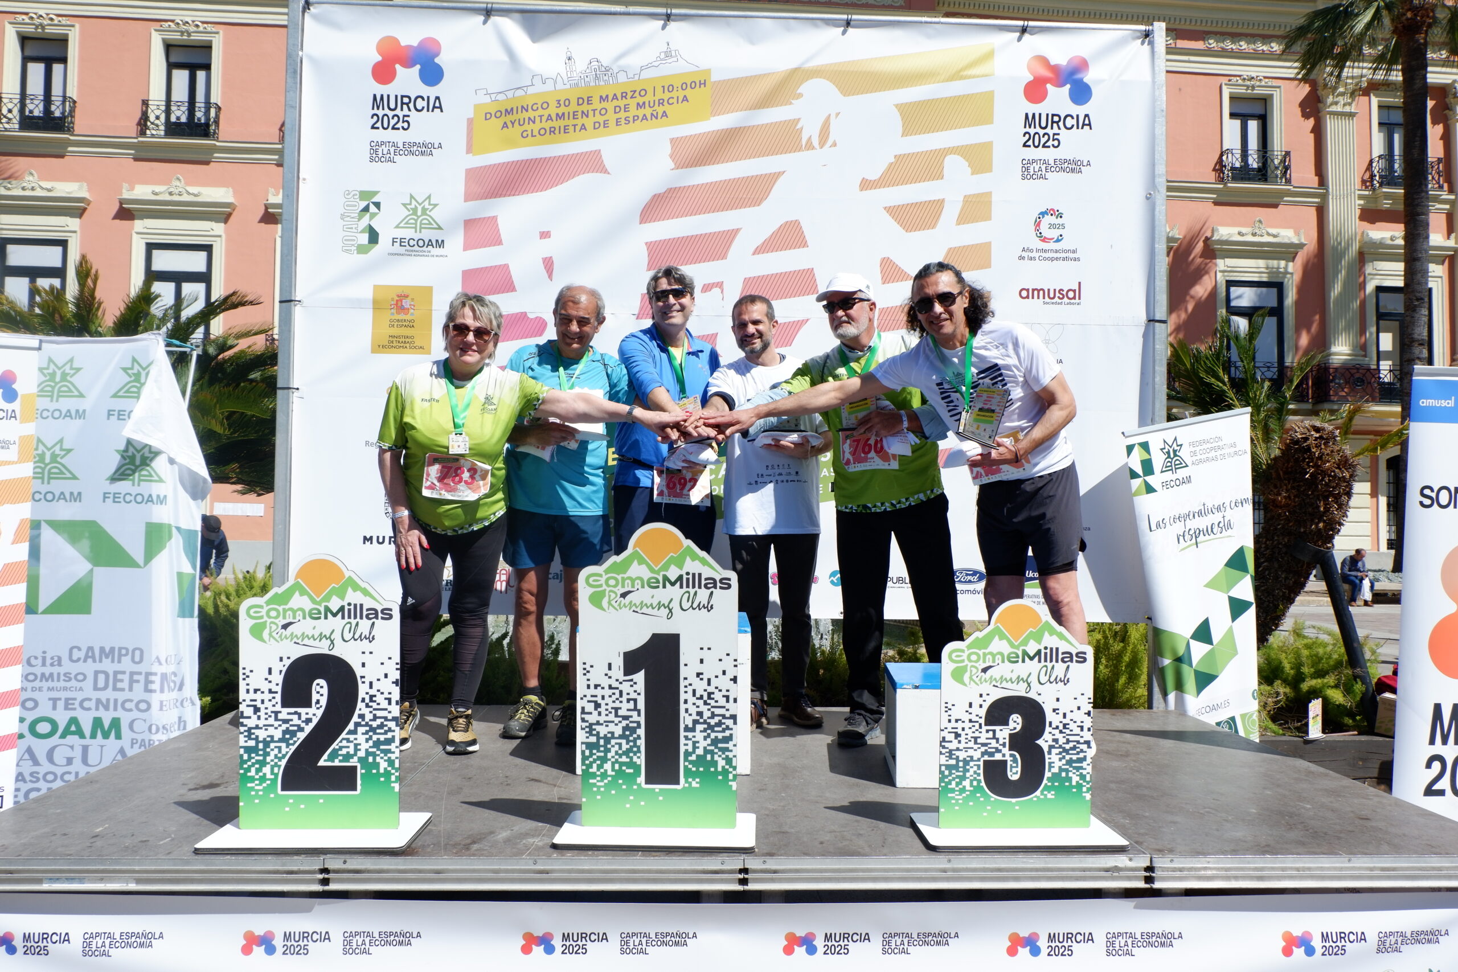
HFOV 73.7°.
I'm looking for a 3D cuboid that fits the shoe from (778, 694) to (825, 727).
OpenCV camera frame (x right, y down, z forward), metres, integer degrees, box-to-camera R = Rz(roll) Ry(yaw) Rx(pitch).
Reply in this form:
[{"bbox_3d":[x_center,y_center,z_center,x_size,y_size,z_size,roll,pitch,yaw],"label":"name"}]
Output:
[{"bbox_3d":[0.293,0.915,3.996,0.100,0.105,0.275,2,-3,-25],"label":"shoe"}]

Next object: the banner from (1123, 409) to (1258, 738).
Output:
[{"bbox_3d":[2.385,0.682,4.748,0.820,2.040,0.180,-11,3,-21],"label":"banner"}]

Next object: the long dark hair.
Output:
[{"bbox_3d":[0.718,-0.613,3.200,0.260,0.235,0.220,-7,0,19],"label":"long dark hair"}]

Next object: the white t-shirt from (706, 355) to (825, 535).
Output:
[{"bbox_3d":[0.148,-0.167,3.900,0.480,0.700,0.350,0,-2,2],"label":"white t-shirt"}]

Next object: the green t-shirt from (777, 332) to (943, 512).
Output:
[{"bbox_3d":[0.496,-0.232,3.570,0.540,0.640,0.390,0,-3,22],"label":"green t-shirt"}]

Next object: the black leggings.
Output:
[{"bbox_3d":[-1.029,0.422,3.590,0.410,0.810,0.330,1,-3,-7],"label":"black leggings"}]

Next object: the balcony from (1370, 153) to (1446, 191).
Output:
[{"bbox_3d":[19.697,-9.072,28.200,1.900,1.020,0.420,1,-3,-5],"label":"balcony"}]

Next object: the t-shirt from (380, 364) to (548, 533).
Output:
[{"bbox_3d":[-0.930,-0.137,3.400,0.560,0.600,0.370,1,-3,-12],"label":"t-shirt"}]

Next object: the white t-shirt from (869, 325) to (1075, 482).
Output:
[{"bbox_3d":[0.847,-0.299,3.400,0.640,0.550,0.400,-9,2,20],"label":"white t-shirt"}]

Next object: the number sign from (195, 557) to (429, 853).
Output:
[{"bbox_3d":[-1.042,0.538,2.502,0.510,0.715,0.280,1,-3,-3],"label":"number sign"}]

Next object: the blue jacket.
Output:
[{"bbox_3d":[-0.236,-0.310,3.760,0.440,0.630,0.370,1,-3,-9],"label":"blue jacket"}]

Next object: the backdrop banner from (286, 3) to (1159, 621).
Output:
[{"bbox_3d":[0.002,-0.804,4.613,4.100,2.870,0.060,1,-2,-2],"label":"backdrop banner"}]

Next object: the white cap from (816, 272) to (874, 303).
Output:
[{"bbox_3d":[0.432,-0.732,3.580,0.175,0.125,0.250,-2,-3,36],"label":"white cap"}]

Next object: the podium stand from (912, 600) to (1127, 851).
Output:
[{"bbox_3d":[0.746,0.603,2.544,0.500,0.610,0.270,1,-2,-3],"label":"podium stand"}]

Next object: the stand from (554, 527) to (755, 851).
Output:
[{"bbox_3d":[-0.177,0.496,2.522,0.500,0.810,0.275,1,-2,3],"label":"stand"}]

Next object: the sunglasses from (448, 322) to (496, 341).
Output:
[{"bbox_3d":[-0.855,-0.510,3.264,0.150,0.053,0.140,12,-1,-12],"label":"sunglasses"}]

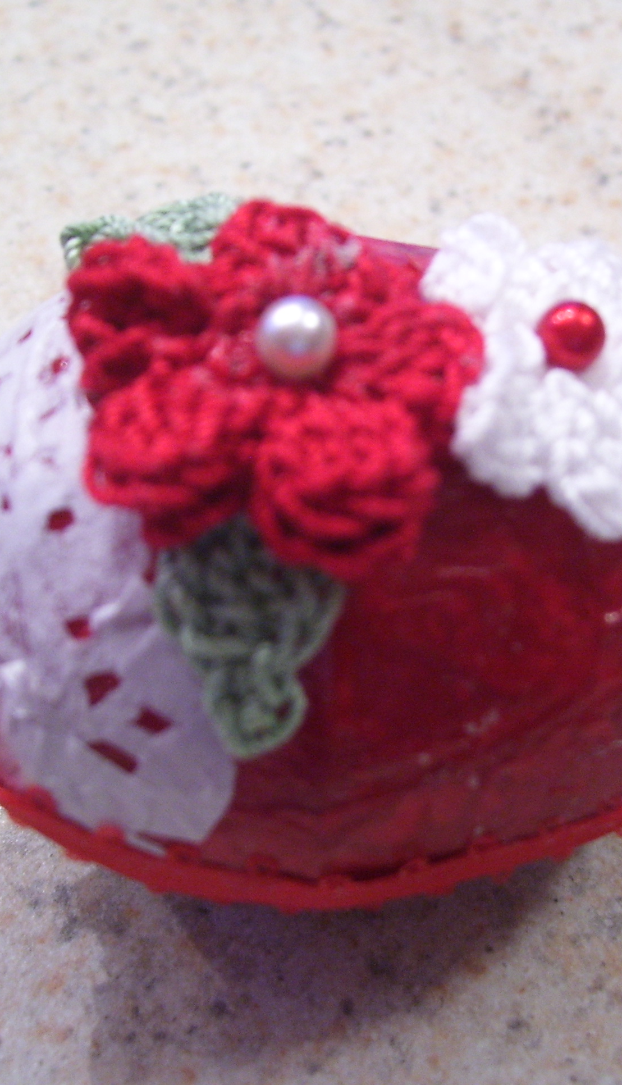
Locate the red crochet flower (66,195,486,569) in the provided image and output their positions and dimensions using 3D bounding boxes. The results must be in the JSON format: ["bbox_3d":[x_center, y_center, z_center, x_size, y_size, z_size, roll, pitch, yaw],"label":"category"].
[{"bbox_3d":[-0.003,-0.013,0.124,0.035,0.013,0.035,0,62,5],"label":"red crochet flower"}]

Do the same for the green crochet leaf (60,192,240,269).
[{"bbox_3d":[-0.013,-0.027,0.140,0.021,0.005,0.014,-15,35,5],"label":"green crochet leaf"}]

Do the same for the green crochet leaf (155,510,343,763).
[{"bbox_3d":[-0.005,0.007,0.121,0.015,0.006,0.022,-3,94,6],"label":"green crochet leaf"}]

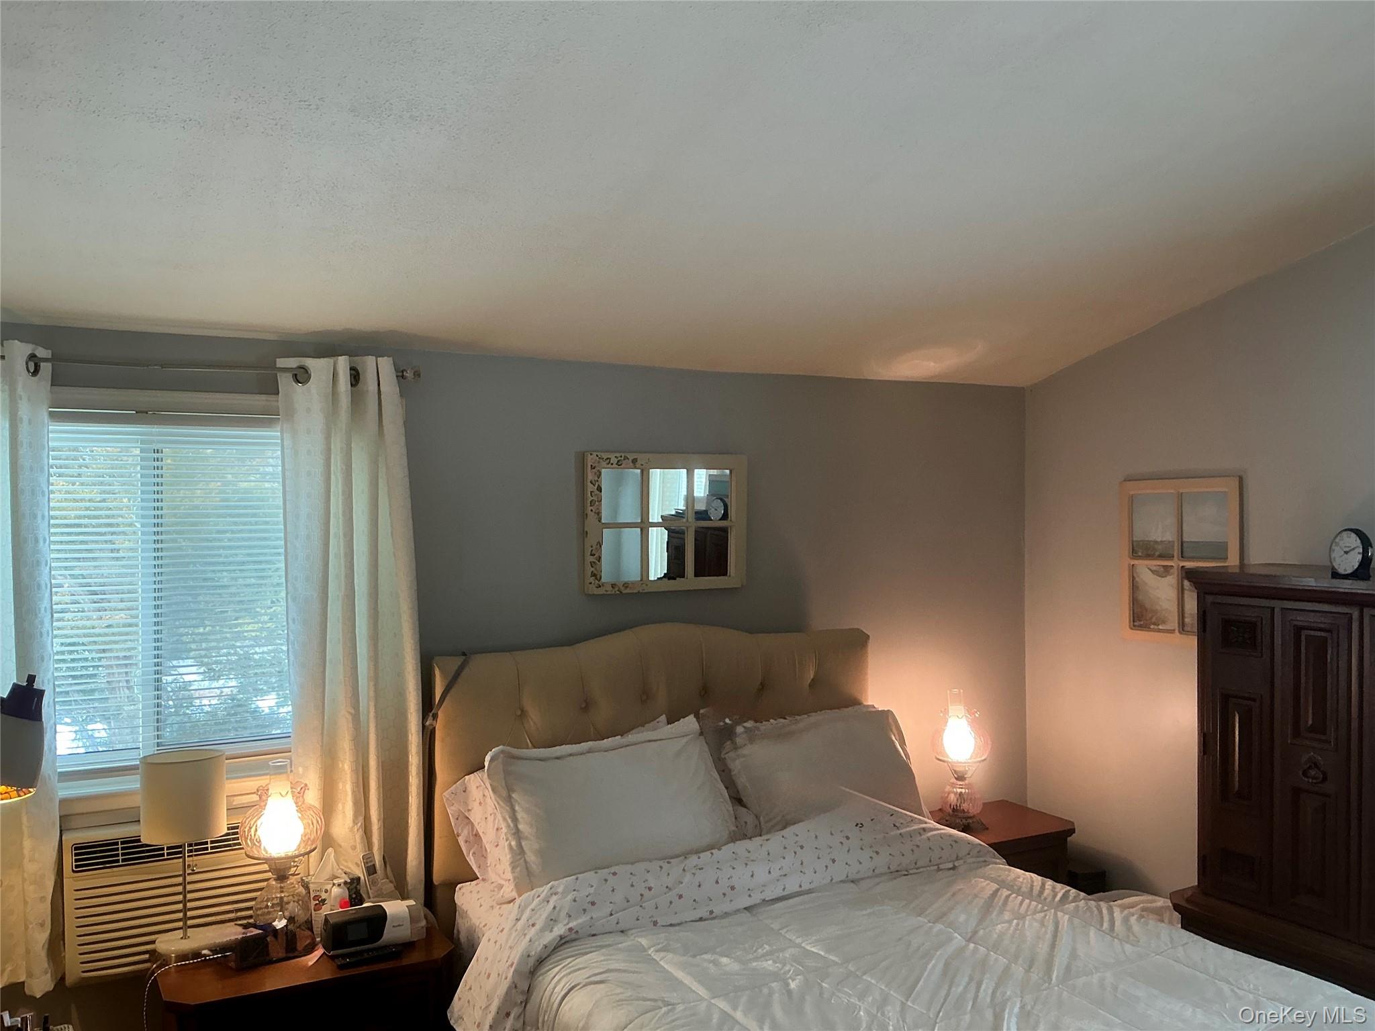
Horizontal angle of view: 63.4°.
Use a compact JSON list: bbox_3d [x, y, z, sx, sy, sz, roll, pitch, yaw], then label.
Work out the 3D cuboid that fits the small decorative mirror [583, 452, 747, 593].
[{"bbox_3d":[-0.065,0.024,3.698,0.580,0.453,0.040,0,0,-26],"label":"small decorative mirror"}]

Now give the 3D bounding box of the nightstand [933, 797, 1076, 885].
[{"bbox_3d":[1.017,1.434,3.965,0.677,0.660,0.440,0,0,-26],"label":"nightstand"}]

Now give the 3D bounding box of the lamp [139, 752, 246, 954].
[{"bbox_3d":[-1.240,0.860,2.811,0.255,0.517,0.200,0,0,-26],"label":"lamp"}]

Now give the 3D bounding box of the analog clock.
[{"bbox_3d":[1.589,0.094,2.660,0.058,0.124,0.108,0,0,-8],"label":"analog clock"}]

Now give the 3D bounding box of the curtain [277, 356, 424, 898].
[{"bbox_3d":[-0.958,0.380,3.185,0.397,1.660,0.130,0,0,-26],"label":"curtain"}]

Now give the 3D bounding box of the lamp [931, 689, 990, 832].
[{"bbox_3d":[0.973,0.865,3.976,0.205,0.480,0.205,0,0,0],"label":"lamp"}]

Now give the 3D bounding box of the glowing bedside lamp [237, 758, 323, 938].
[{"bbox_3d":[-1.065,0.879,2.916,0.205,0.480,0.205,0,0,-26],"label":"glowing bedside lamp"}]

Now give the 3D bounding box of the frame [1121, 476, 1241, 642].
[{"bbox_3d":[1.647,0.161,3.727,0.030,0.556,0.476,0,0,-26],"label":"frame"}]

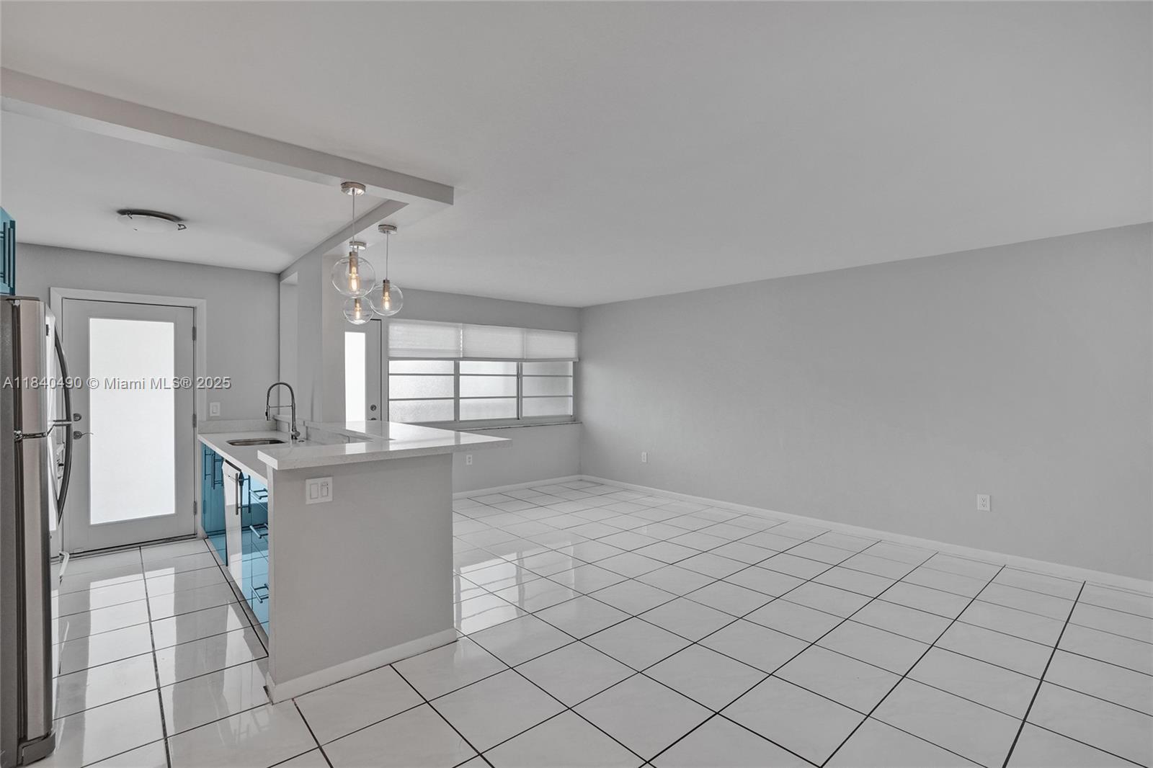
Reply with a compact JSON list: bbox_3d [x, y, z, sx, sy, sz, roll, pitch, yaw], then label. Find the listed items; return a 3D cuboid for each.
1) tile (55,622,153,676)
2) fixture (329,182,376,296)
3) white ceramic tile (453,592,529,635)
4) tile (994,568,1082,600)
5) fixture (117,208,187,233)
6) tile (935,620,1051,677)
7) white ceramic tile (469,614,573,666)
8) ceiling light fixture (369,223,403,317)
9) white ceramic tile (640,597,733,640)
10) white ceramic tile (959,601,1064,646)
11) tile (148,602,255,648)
[{"bbox_3d":[-2.479,1.379,2.653,0.430,0.010,0.430,0,0,-41],"label":"tile"},{"bbox_3d":[-1.085,-0.689,2.493,0.200,0.545,0.200,0,0,-41],"label":"fixture"},{"bbox_3d":[-0.579,1.379,3.082,0.430,0.010,0.430,0,0,-41],"label":"white ceramic tile"},{"bbox_3d":[3.287,1.416,3.642,0.443,0.010,0.443,0,0,-39],"label":"tile"},{"bbox_3d":[-2.717,-1.016,3.283,0.345,0.090,0.345,0,0,-41],"label":"fixture"},{"bbox_3d":[2.228,1.408,2.731,0.427,0.010,0.427,0,0,-41],"label":"tile"},{"bbox_3d":[-0.293,1.379,2.770,0.430,0.010,0.430,0,0,-41],"label":"white ceramic tile"},{"bbox_3d":[-1.141,-0.682,3.080,0.200,0.550,0.200,0,0,-41],"label":"ceiling light fixture"},{"bbox_3d":[0.665,1.406,3.071,0.427,0.010,0.427,0,0,-41],"label":"white ceramic tile"},{"bbox_3d":[2.586,1.416,3.045,0.443,0.010,0.443,0,0,-41],"label":"white ceramic tile"},{"bbox_3d":[-2.203,1.414,3.008,0.445,0.010,0.445,0,-1,-41],"label":"tile"}]

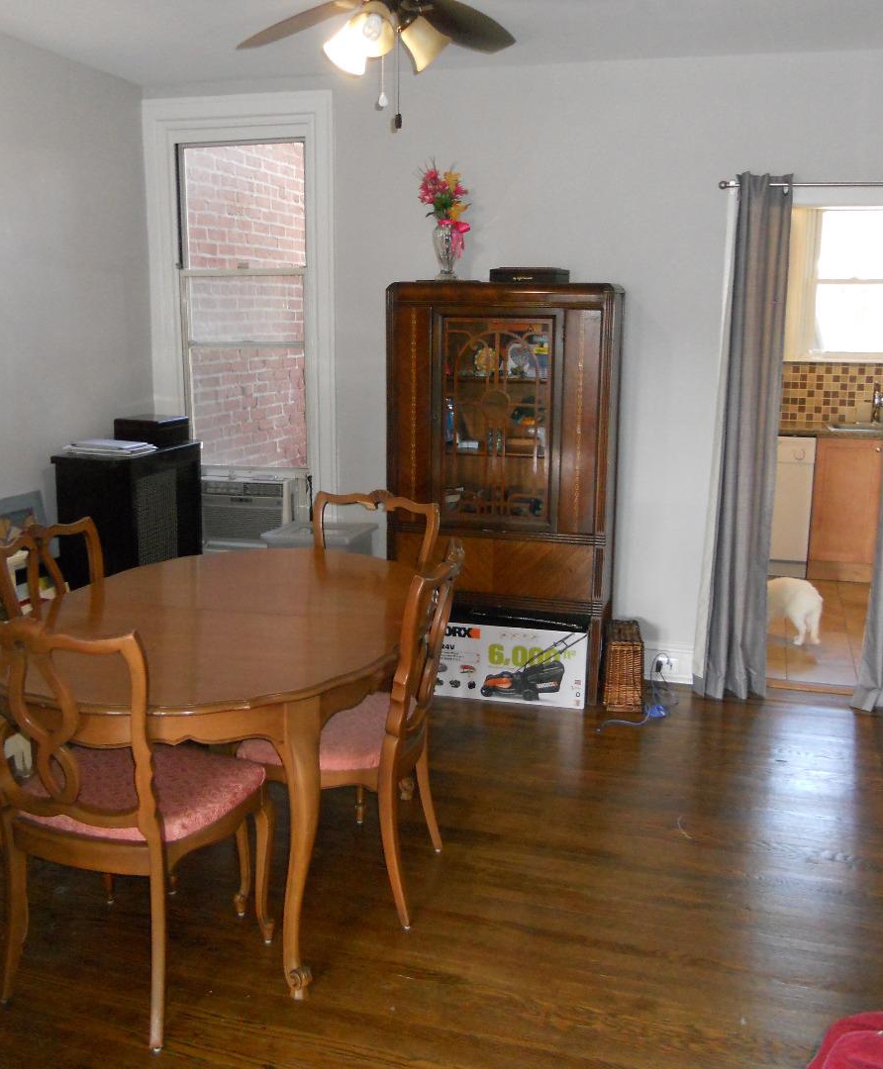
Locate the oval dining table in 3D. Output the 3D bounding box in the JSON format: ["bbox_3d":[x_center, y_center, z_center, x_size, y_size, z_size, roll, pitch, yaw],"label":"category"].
[{"bbox_3d":[-0.587,0.578,3.193,1.100,0.764,1.620,2,12,10],"label":"oval dining table"}]

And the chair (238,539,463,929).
[{"bbox_3d":[-0.245,0.509,3.062,0.540,0.956,0.510,3,12,14],"label":"chair"}]

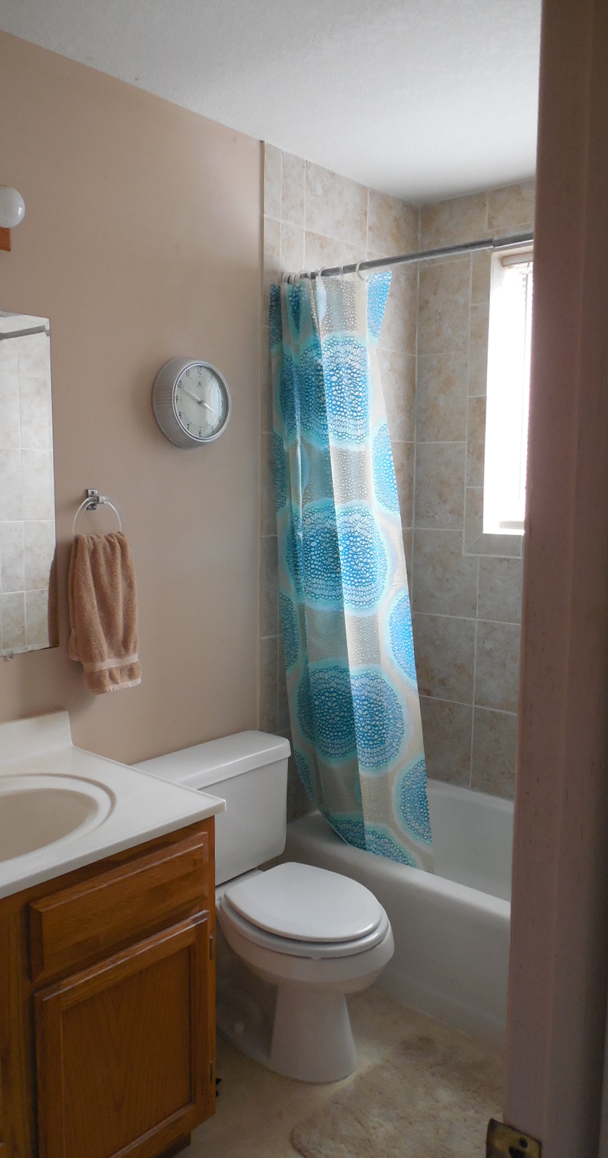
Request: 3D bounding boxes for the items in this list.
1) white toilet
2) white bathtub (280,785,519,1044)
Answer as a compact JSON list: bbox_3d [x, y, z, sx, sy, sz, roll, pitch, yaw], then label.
[{"bbox_3d":[-0.066,0.866,2.179,0.695,0.725,0.470,6,9,42],"label":"white toilet"},{"bbox_3d":[0.705,0.993,2.416,1.524,0.353,0.755,7,9,42],"label":"white bathtub"}]

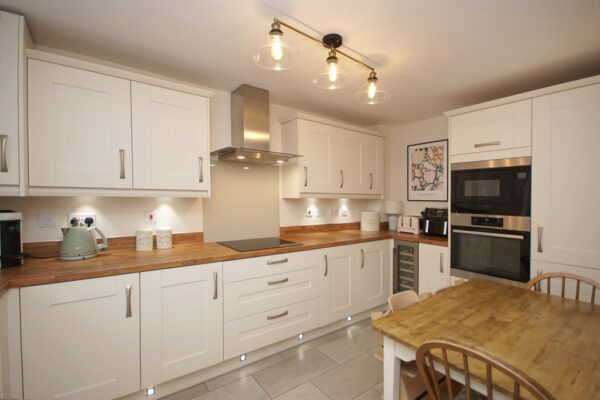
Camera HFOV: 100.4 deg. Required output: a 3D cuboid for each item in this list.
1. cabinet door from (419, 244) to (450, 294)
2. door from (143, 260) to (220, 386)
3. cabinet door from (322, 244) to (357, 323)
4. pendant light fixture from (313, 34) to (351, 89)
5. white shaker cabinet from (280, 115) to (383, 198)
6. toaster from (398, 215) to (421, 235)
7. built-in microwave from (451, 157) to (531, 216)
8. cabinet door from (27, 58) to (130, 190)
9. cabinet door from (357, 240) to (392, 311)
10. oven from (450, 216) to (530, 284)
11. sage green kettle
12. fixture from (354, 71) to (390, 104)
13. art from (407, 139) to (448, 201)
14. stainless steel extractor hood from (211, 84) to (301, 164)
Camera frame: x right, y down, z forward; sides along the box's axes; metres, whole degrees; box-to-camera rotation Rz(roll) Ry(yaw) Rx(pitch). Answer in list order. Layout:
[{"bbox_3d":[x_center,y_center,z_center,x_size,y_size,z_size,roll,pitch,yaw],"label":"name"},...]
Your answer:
[{"bbox_3d":[1.369,0.813,2.555,0.025,0.719,0.294,0,0,-34],"label":"cabinet door"},{"bbox_3d":[-0.759,0.796,1.655,0.499,0.720,0.030,0,0,-34],"label":"door"},{"bbox_3d":[0.388,0.810,2.449,0.494,0.719,0.025,0,0,-34],"label":"cabinet door"},{"bbox_3d":[0.212,-0.913,1.630,0.250,0.300,0.250,0,0,0],"label":"pendant light fixture"},{"bbox_3d":[0.438,-0.427,2.941,1.295,0.830,0.370,0,0,-34],"label":"white shaker cabinet"},{"bbox_3d":[1.429,0.312,3.168,0.270,0.200,0.265,0,0,-43],"label":"toaster"},{"bbox_3d":[1.811,-0.102,2.280,0.500,0.465,0.592,0,0,-34],"label":"built-in microwave"},{"bbox_3d":[-1.345,-0.439,1.565,0.487,0.731,0.030,0,0,-34],"label":"cabinet door"},{"bbox_3d":[0.804,0.812,2.724,0.502,0.719,0.025,0,0,-34],"label":"cabinet door"},{"bbox_3d":[1.843,0.432,2.313,0.560,0.598,0.590,0,0,-34],"label":"oven"},{"bbox_3d":[-1.469,0.270,1.716,0.242,0.245,0.170,0,0,-37],"label":"sage green kettle"},{"bbox_3d":[0.547,-0.875,1.885,0.250,0.220,0.250,0,0,0],"label":"fixture"},{"bbox_3d":[1.626,-0.354,3.212,0.025,0.750,0.527,0,0,-34],"label":"art"},{"bbox_3d":[-0.394,-0.689,2.297,0.685,0.655,0.525,0,0,-34],"label":"stainless steel extractor hood"}]

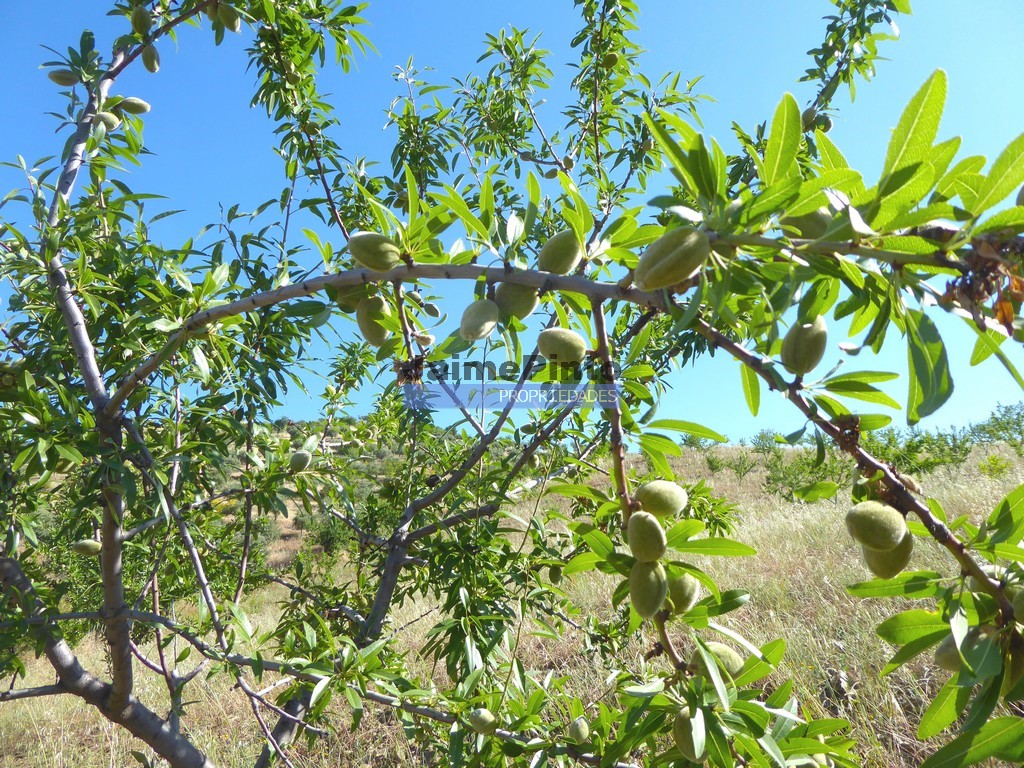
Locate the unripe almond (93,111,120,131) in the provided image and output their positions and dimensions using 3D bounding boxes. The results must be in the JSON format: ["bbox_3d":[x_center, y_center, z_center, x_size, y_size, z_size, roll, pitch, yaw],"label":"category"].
[{"bbox_3d":[-0.520,-0.339,0.950,0.038,0.023,0.022,14,0,-12],"label":"unripe almond"}]

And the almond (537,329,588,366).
[{"bbox_3d":[0.039,-0.029,0.570,0.041,0.028,0.027,16,0,0],"label":"almond"}]

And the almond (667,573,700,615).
[{"bbox_3d":[0.132,0.164,0.580,0.028,0.039,0.027,36,-32,19],"label":"almond"}]

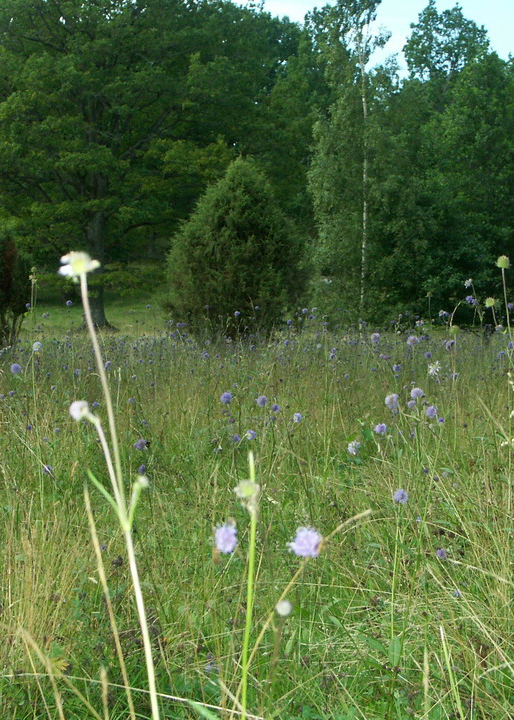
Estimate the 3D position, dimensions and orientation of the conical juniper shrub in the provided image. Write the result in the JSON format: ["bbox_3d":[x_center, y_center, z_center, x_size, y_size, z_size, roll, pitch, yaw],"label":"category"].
[{"bbox_3d":[-0.270,-1.400,25.500,1.850,2.450,1.800,0,2,0],"label":"conical juniper shrub"}]

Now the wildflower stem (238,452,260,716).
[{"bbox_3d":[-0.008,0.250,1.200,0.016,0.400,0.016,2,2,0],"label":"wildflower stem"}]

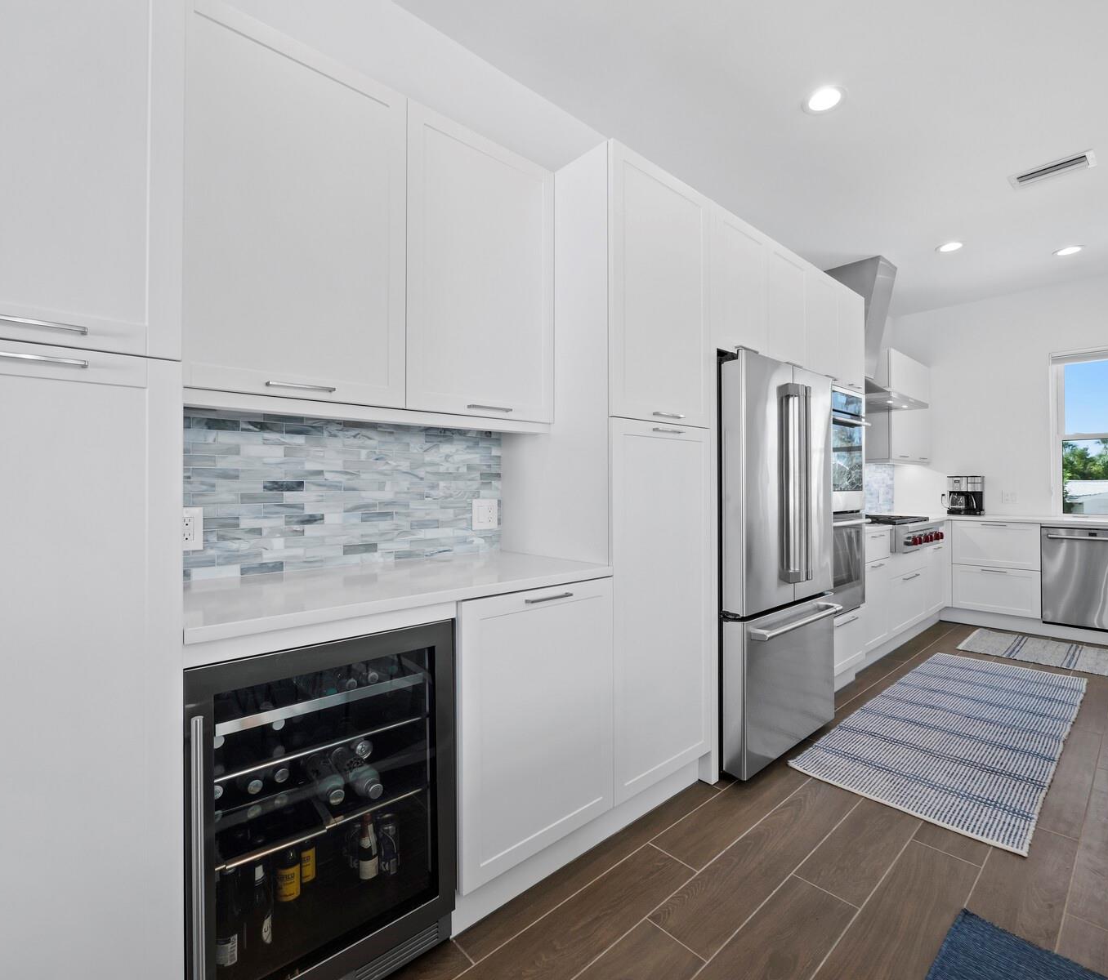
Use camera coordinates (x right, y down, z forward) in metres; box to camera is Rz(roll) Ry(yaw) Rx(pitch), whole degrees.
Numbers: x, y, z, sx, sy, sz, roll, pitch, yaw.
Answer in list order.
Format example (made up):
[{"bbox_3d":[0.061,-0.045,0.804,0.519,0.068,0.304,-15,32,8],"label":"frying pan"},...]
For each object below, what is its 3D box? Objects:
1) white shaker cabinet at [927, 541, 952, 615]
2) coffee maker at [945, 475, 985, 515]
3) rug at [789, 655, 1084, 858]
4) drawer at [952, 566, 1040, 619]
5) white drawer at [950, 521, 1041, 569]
[{"bbox_3d":[3.185,0.783,4.885,0.595,0.596,0.601,0,0,-41],"label":"white shaker cabinet"},{"bbox_3d":[3.984,0.060,5.104,0.260,0.377,0.271,0,0,-41],"label":"coffee maker"},{"bbox_3d":[2.236,1.219,2.874,2.429,0.010,0.797,0,0,-41],"label":"rug"},{"bbox_3d":[3.917,0.851,4.629,0.530,0.382,0.580,0,0,-41],"label":"drawer"},{"bbox_3d":[3.915,0.464,4.628,0.530,0.382,0.580,0,0,-41],"label":"white drawer"}]

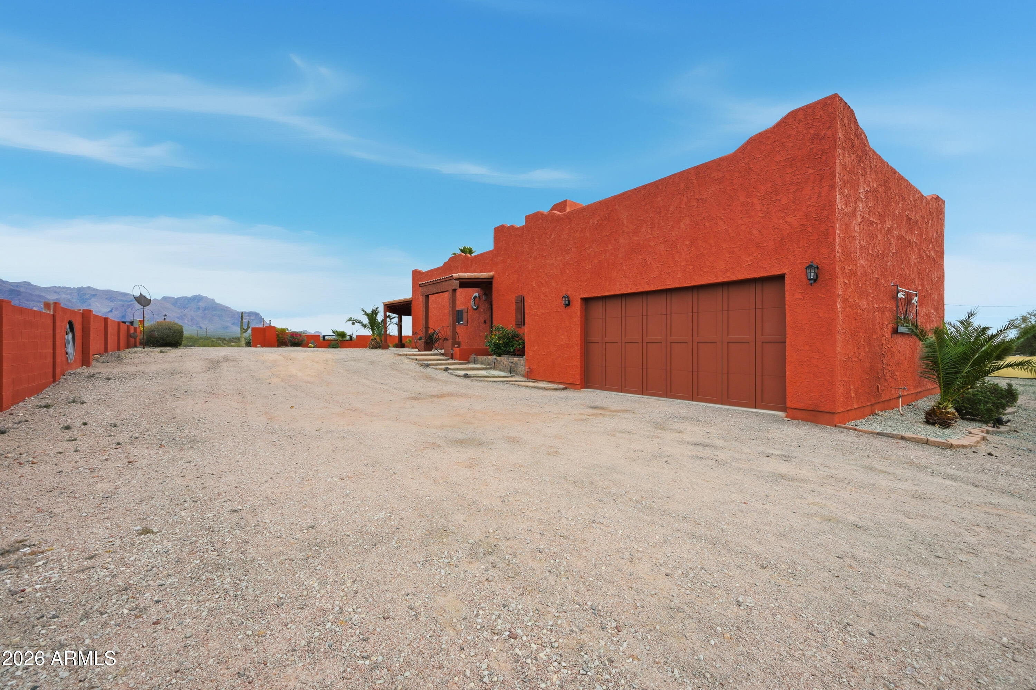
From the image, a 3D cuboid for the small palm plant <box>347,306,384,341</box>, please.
[{"bbox_3d":[-9.508,-1.097,26.000,2.800,2.600,2.700,0,0,-20],"label":"small palm plant"}]

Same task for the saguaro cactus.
[{"bbox_3d":[-27.044,-1.512,40.000,0.950,3.600,0.550,0,0,-34],"label":"saguaro cactus"}]

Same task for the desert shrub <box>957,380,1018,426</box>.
[{"bbox_3d":[8.209,0.964,7.050,0.850,0.680,0.820,0,0,-41],"label":"desert shrub"}]

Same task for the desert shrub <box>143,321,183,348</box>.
[{"bbox_3d":[-19.824,-0.602,22.500,1.750,1.500,1.800,0,0,-41],"label":"desert shrub"}]

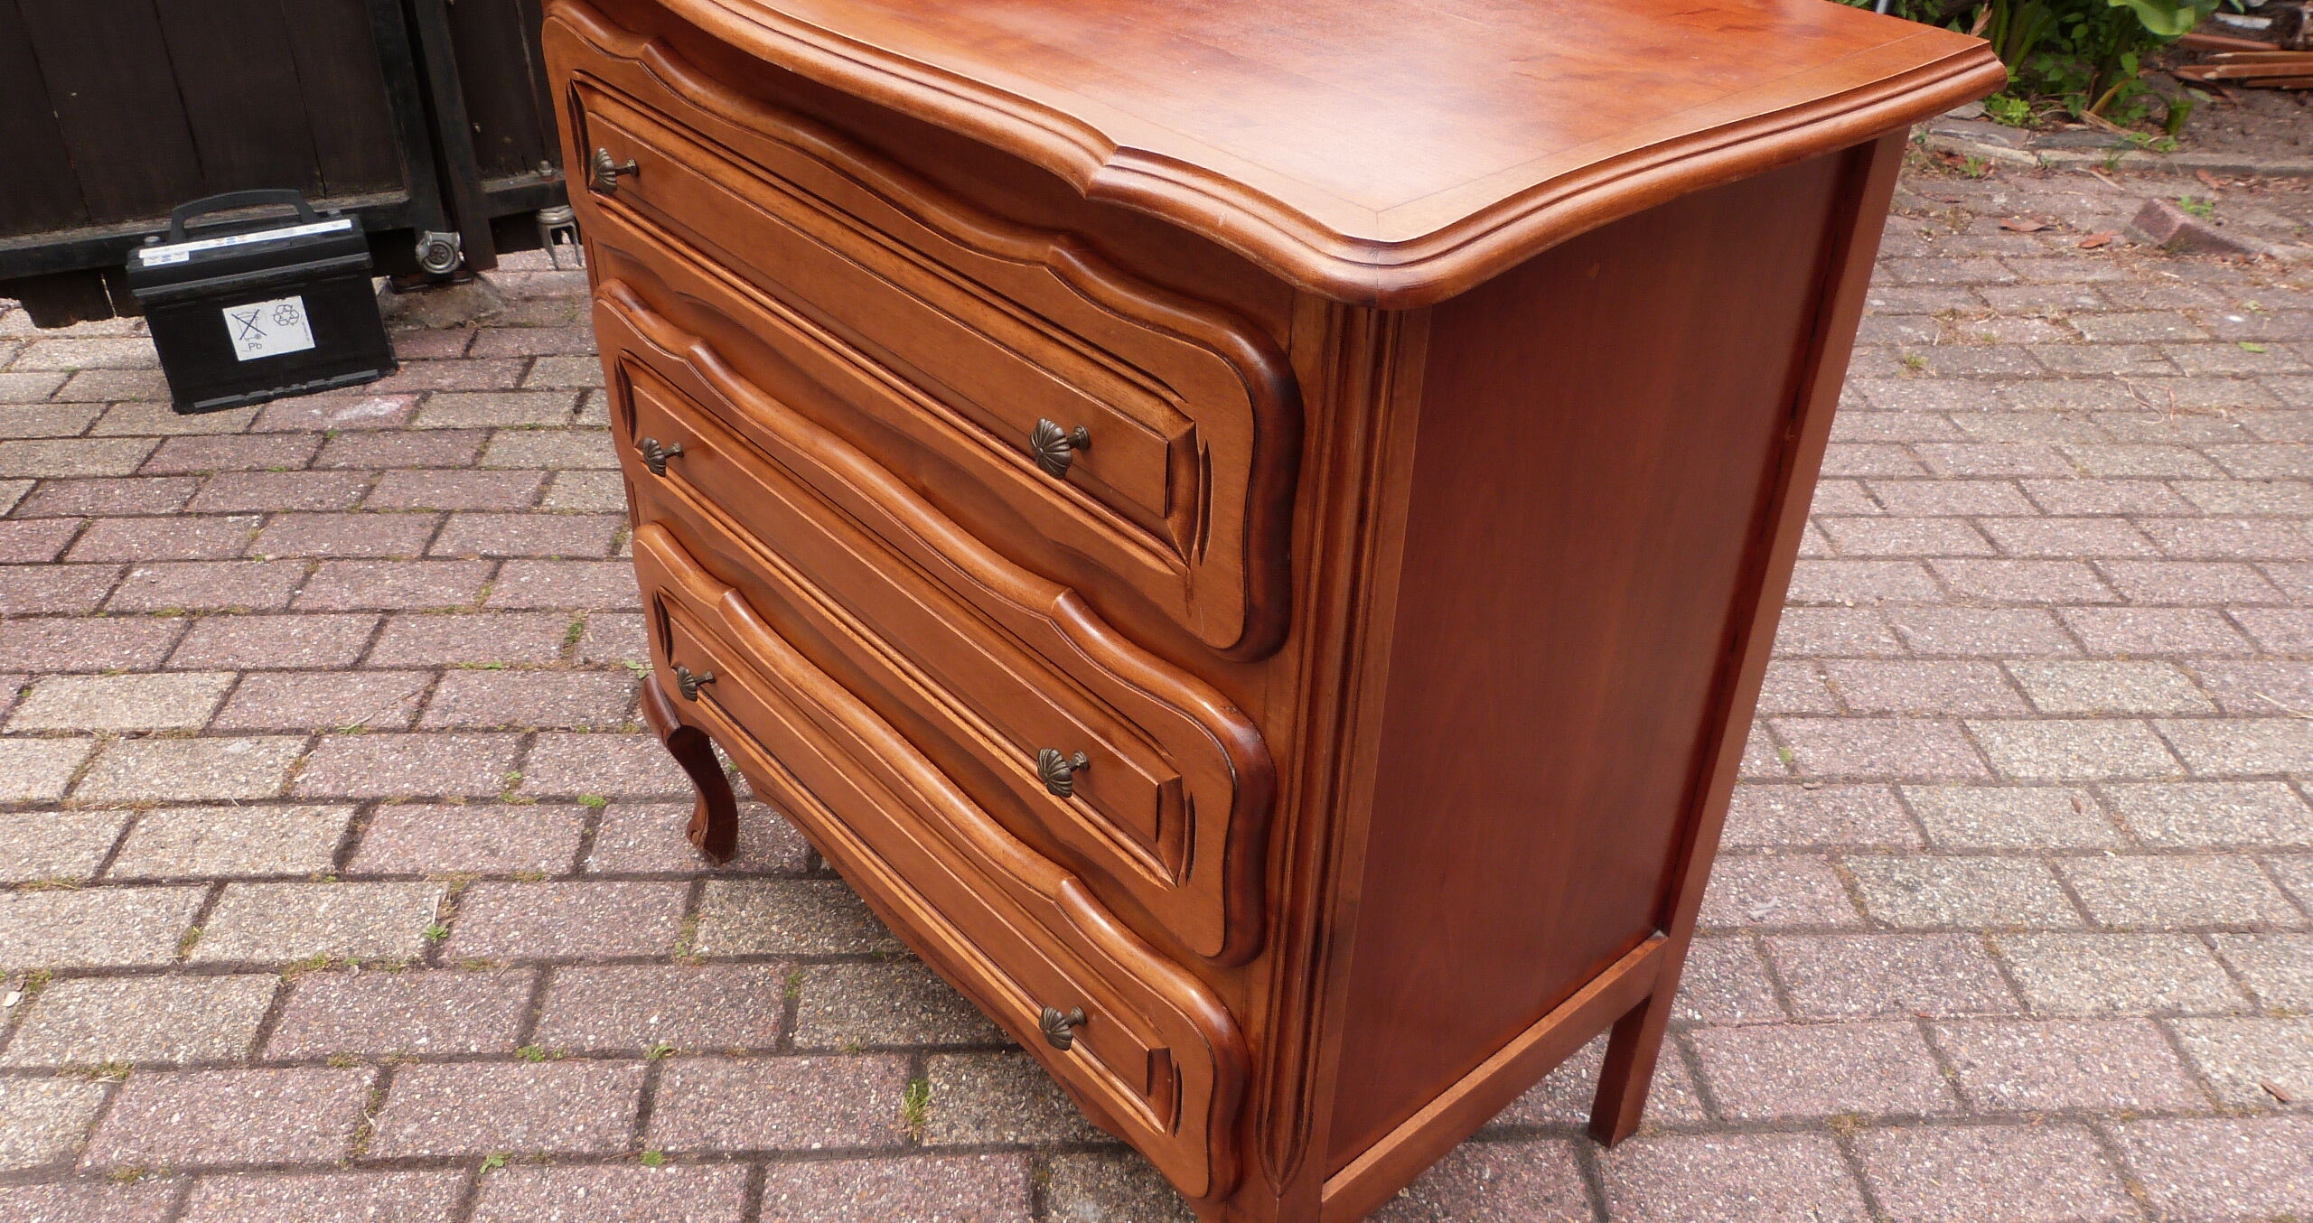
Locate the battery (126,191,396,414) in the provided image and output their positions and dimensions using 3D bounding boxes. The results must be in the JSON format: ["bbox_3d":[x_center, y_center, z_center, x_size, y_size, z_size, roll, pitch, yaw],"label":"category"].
[{"bbox_3d":[-1.210,-0.440,2.252,0.276,0.238,0.175,-16,38,-23],"label":"battery"}]

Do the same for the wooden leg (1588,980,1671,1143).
[{"bbox_3d":[0.350,0.330,1.236,0.032,0.163,0.025,-25,42,-33],"label":"wooden leg"}]

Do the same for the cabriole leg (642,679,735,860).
[{"bbox_3d":[-0.396,0.144,1.475,0.064,0.176,0.056,-25,42,-33],"label":"cabriole leg"}]

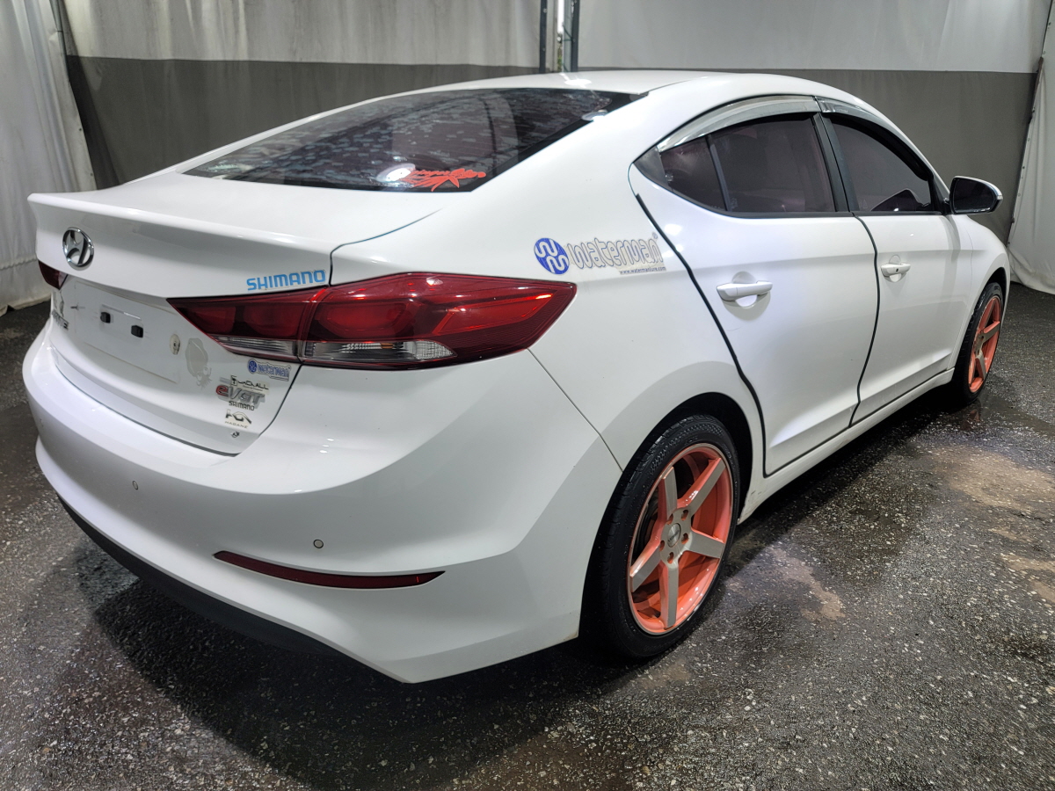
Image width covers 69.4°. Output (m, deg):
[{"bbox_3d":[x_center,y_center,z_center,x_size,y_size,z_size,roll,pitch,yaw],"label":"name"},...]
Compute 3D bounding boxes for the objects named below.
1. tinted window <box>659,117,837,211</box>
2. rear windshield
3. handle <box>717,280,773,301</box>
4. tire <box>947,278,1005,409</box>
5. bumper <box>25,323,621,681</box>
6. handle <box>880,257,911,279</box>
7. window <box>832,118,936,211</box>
[{"bbox_3d":[0.590,-0.591,1.958,0.830,0.280,0.070,-16,3,-41],"label":"tinted window"},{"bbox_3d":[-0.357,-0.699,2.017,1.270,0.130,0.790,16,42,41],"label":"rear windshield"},{"bbox_3d":[0.515,-0.253,1.801,0.050,0.045,0.245,16,19,41],"label":"handle"},{"bbox_3d":[2.162,-0.269,3.793,0.220,0.625,0.625,16,24,41],"label":"tire"},{"bbox_3d":[-0.704,0.084,1.885,1.780,0.680,0.710,16,24,41],"label":"bumper"},{"bbox_3d":[1.217,-0.428,2.522,0.050,0.045,0.245,16,20,41],"label":"handle"},{"bbox_3d":[1.248,-0.784,2.623,0.070,0.300,0.760,-12,5,45],"label":"window"}]

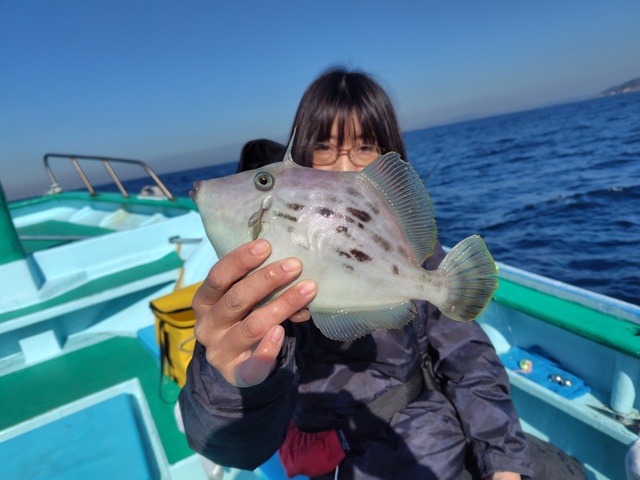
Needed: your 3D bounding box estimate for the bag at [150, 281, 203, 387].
[{"bbox_3d":[-0.635,0.485,2.205,0.350,0.365,0.250,-18,16,-40],"label":"bag"}]

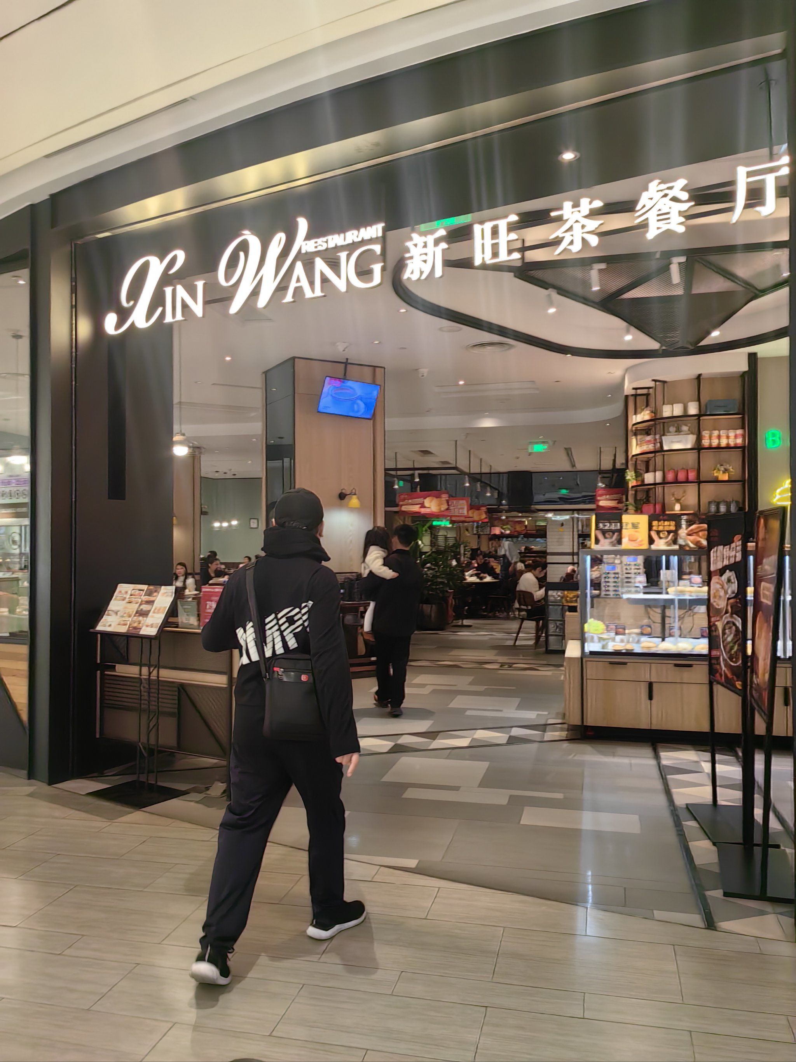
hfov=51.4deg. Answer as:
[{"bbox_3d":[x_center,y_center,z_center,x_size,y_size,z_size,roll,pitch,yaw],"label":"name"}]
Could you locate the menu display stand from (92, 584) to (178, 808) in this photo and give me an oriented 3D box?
[{"bbox_3d":[-1.640,0.974,5.110,0.590,1.280,0.390,-1,-1,35],"label":"menu display stand"}]

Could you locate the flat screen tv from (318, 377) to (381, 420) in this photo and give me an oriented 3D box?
[{"bbox_3d":[-0.570,-1.555,9.750,0.730,0.430,0.070,3,23,-31],"label":"flat screen tv"}]

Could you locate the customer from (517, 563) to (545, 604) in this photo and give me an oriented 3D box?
[{"bbox_3d":[2.130,1.105,12.450,0.750,1.250,0.500,1,-1,-30],"label":"customer"}]

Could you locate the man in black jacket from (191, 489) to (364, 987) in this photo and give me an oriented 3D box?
[{"bbox_3d":[-0.421,0.732,3.192,0.560,1.760,0.680,0,-1,26],"label":"man in black jacket"}]

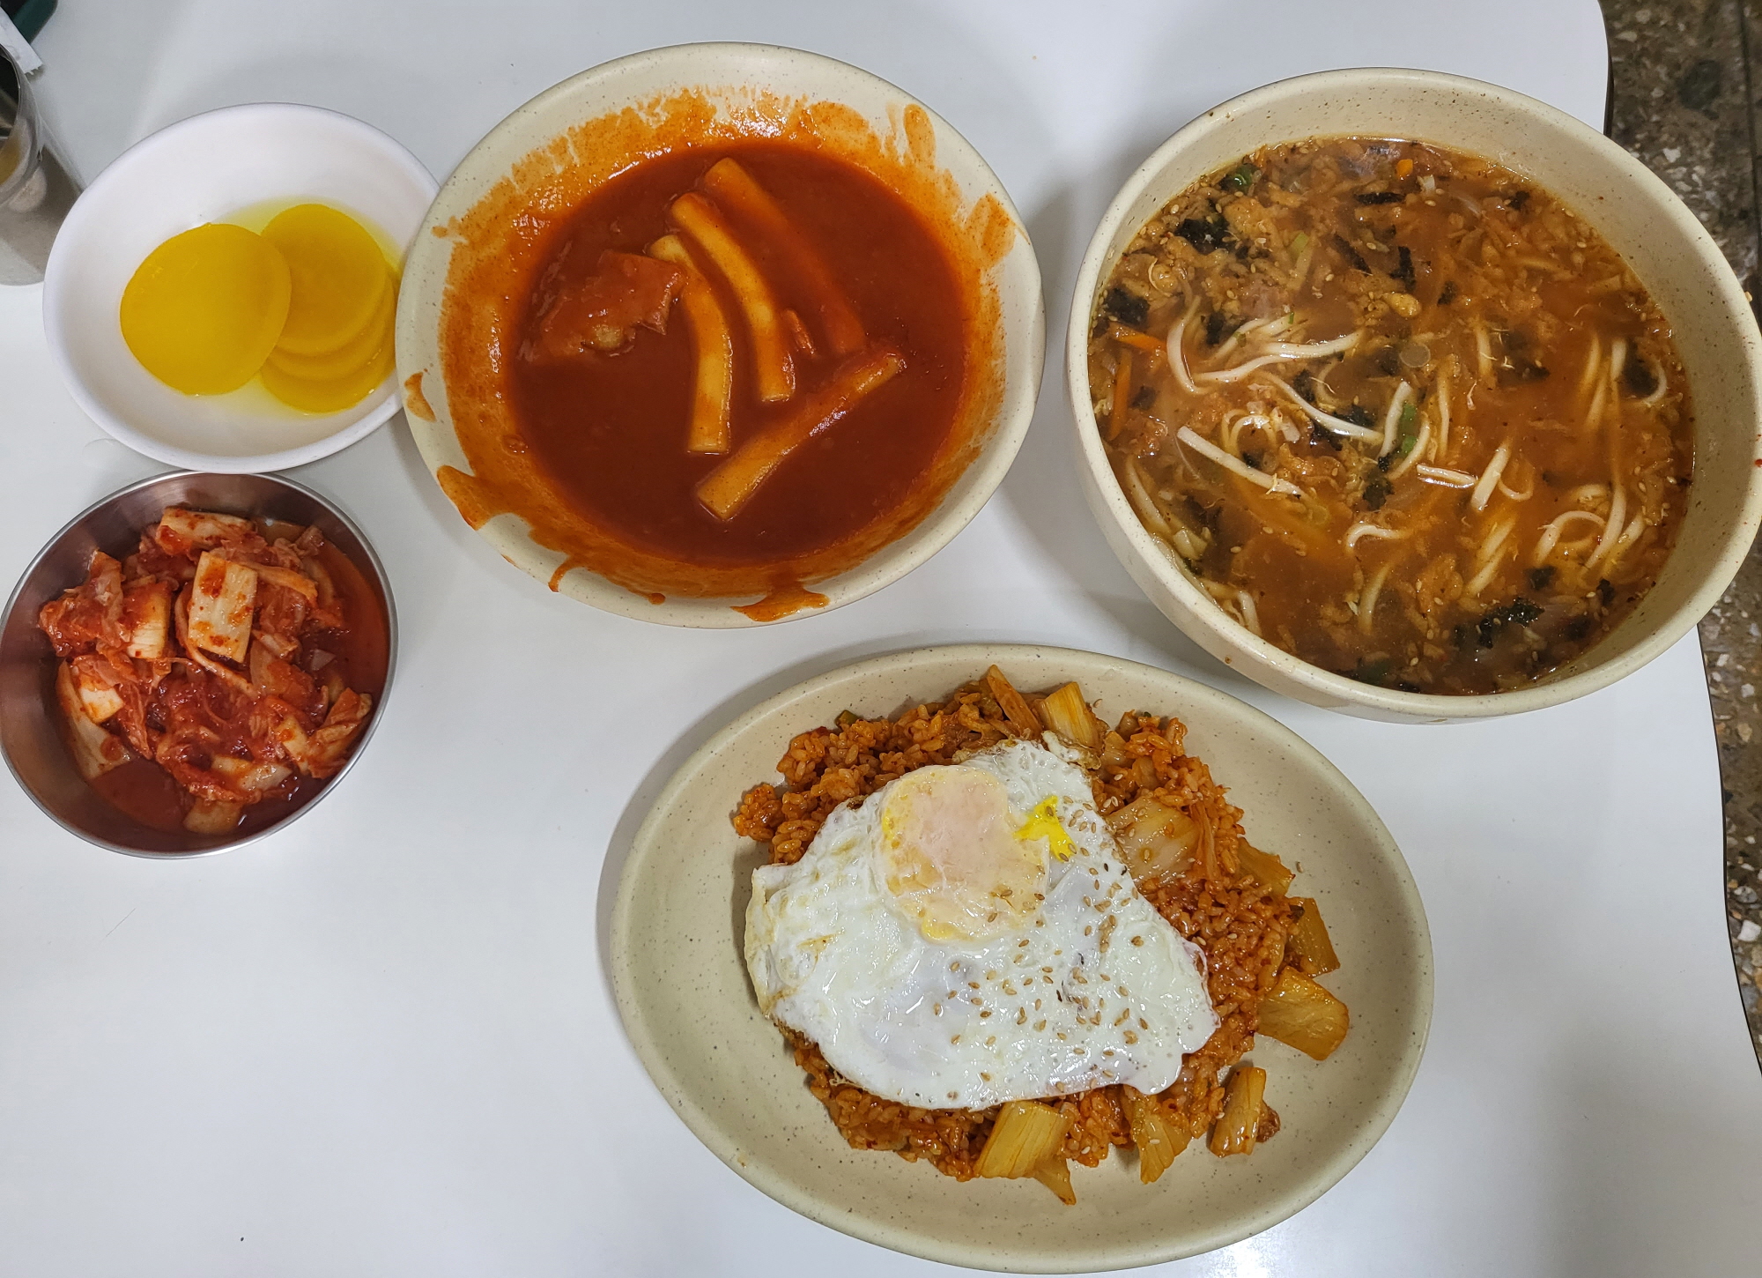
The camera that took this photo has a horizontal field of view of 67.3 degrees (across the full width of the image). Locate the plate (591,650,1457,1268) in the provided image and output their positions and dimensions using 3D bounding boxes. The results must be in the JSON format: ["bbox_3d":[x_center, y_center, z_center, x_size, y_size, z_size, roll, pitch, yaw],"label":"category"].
[{"bbox_3d":[0.040,0.091,0.398,0.234,0.046,0.173,4,75,0],"label":"plate"}]

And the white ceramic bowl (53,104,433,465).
[{"bbox_3d":[-0.204,-0.112,0.450,0.135,0.036,0.135,0,75,-1],"label":"white ceramic bowl"}]

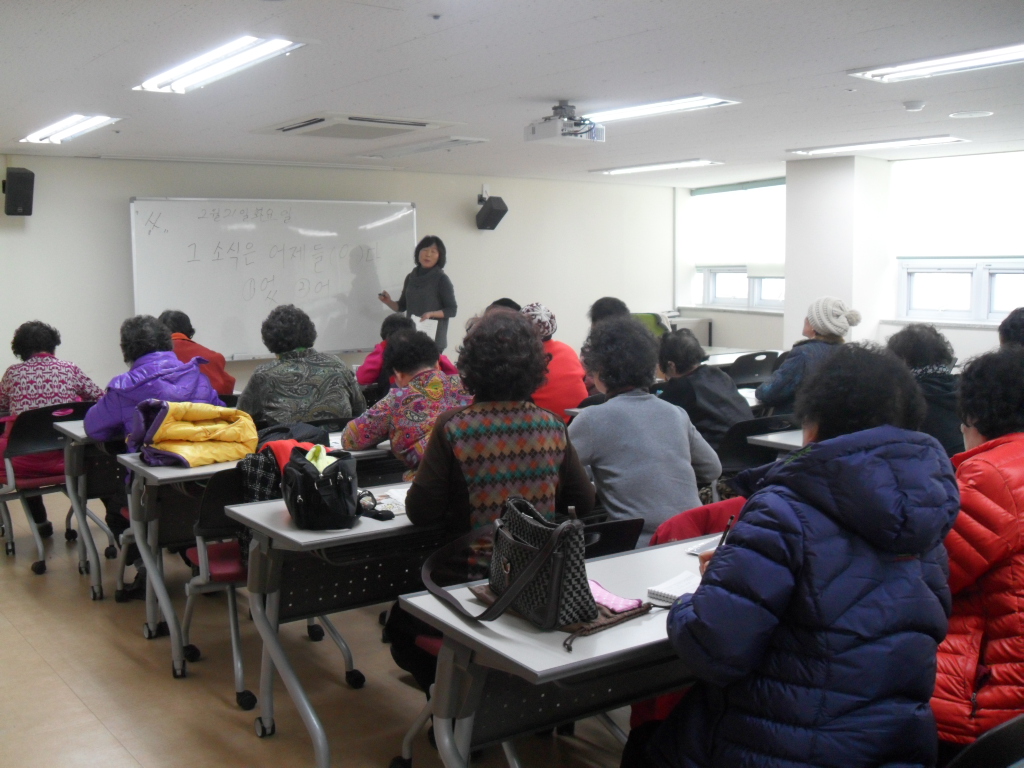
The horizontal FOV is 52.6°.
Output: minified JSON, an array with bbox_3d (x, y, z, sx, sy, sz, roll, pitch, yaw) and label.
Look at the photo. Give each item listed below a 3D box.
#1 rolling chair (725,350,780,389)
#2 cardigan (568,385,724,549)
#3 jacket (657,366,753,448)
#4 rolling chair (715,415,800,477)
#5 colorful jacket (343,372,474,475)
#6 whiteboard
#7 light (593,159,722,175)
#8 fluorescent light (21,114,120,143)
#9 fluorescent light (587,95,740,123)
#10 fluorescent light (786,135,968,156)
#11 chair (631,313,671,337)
[{"bbox_3d":[1.547,0.181,7.386,0.500,0.820,0.560,-5,8,-36],"label":"rolling chair"},{"bbox_3d":[0.384,0.267,3.139,0.540,0.560,0.420,-5,8,-32],"label":"cardigan"},{"bbox_3d":[0.805,0.188,4.654,0.500,0.580,0.480,-5,8,-36],"label":"jacket"},{"bbox_3d":[0.907,0.511,4.641,0.500,0.820,0.560,-5,8,-36],"label":"rolling chair"},{"bbox_3d":[-0.300,0.221,3.815,0.520,0.580,0.480,-6,9,-41],"label":"colorful jacket"},{"bbox_3d":[-1.761,-0.825,8.159,2.440,1.240,0.050,-6,8,-38],"label":"whiteboard"},{"bbox_3d":[1.187,-1.839,8.698,0.320,0.060,1.250,-6,8,-38],"label":"light"},{"bbox_3d":[-2.507,-1.443,5.841,0.320,0.060,1.250,-6,8,-38],"label":"fluorescent light"},{"bbox_3d":[0.662,-1.480,5.598,0.320,0.060,1.250,-6,8,-38],"label":"fluorescent light"},{"bbox_3d":[2.405,-1.593,6.952,0.260,0.050,1.280,-5,8,-36],"label":"fluorescent light"},{"bbox_3d":[1.118,-0.133,8.955,0.600,0.970,0.600,-6,8,-38],"label":"chair"}]

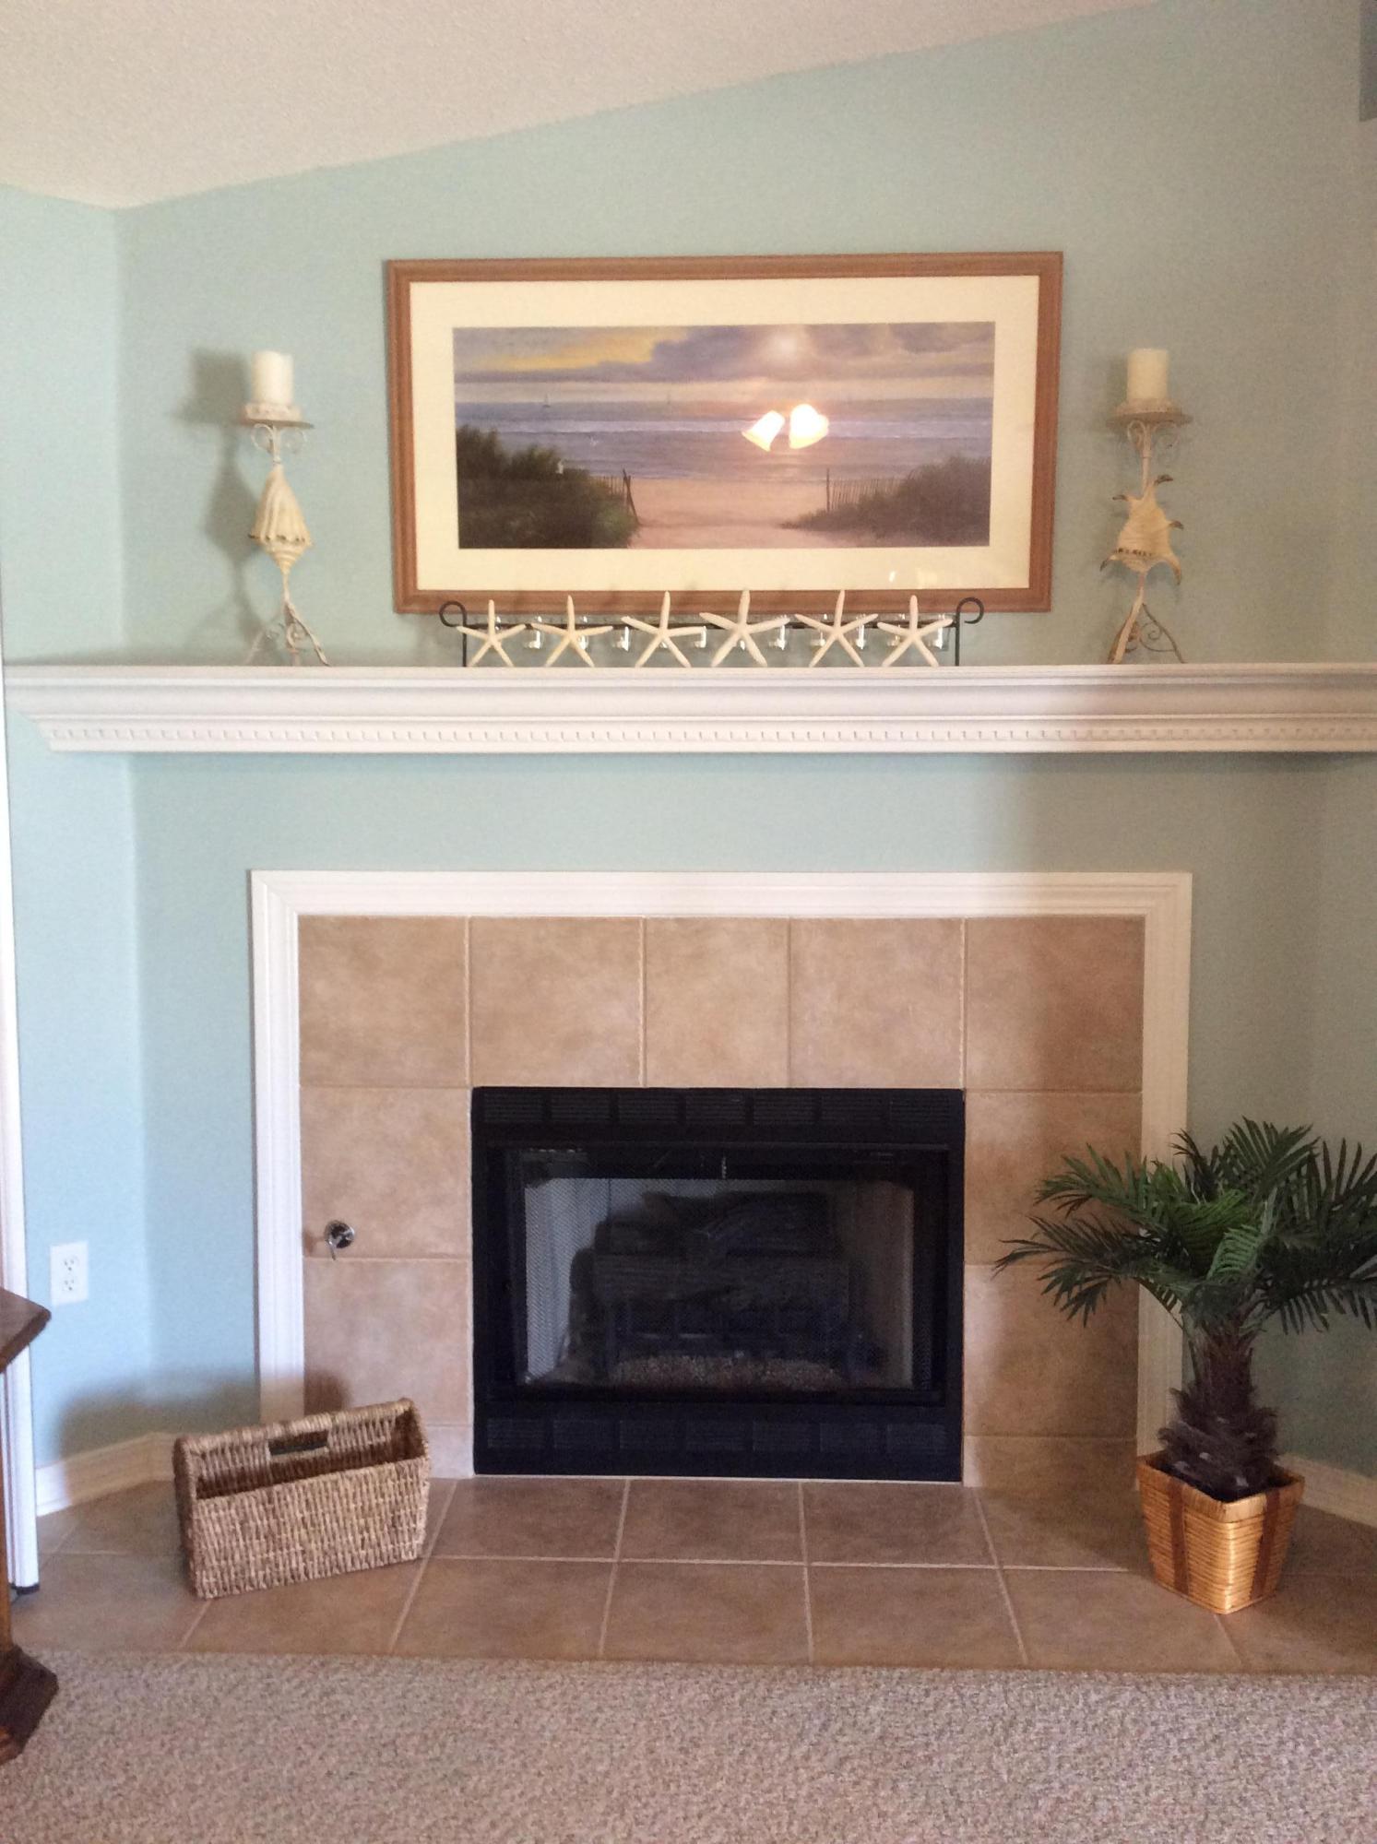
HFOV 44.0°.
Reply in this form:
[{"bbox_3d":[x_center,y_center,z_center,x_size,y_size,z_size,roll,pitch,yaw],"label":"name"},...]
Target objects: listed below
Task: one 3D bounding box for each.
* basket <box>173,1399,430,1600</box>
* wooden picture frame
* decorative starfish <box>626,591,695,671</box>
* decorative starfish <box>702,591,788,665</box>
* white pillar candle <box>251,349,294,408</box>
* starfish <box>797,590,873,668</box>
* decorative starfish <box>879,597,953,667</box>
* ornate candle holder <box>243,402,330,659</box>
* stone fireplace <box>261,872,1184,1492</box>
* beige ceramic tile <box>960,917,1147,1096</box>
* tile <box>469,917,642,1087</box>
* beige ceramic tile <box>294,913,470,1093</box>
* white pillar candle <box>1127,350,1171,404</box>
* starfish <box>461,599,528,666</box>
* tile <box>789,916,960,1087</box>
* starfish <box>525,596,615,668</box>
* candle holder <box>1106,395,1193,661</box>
[{"bbox_3d":[-0.675,1.014,3.001,0.418,0.245,0.136,-2,5,-24],"label":"basket"},{"bbox_3d":[0.061,-0.883,3.112,1.212,0.627,0.030,0,9,2],"label":"wooden picture frame"},{"bbox_3d":[-0.045,-0.524,3.067,0.147,0.146,0.024,0,-4,2],"label":"decorative starfish"},{"bbox_3d":[0.103,-0.529,3.078,0.164,0.144,0.022,0,4,2],"label":"decorative starfish"},{"bbox_3d":[-0.745,-0.975,3.051,0.076,0.096,0.076,0,4,2],"label":"white pillar candle"},{"bbox_3d":[0.268,-0.528,3.071,0.151,0.142,0.022,0,4,2],"label":"starfish"},{"bbox_3d":[0.409,-0.522,3.066,0.137,0.131,0.022,0,4,2],"label":"decorative starfish"},{"bbox_3d":[-0.727,-0.691,3.073,0.150,0.469,0.146,0,4,2],"label":"ornate candle holder"},{"bbox_3d":[0.057,0.550,3.332,1.640,1.120,0.050,0,4,2],"label":"stone fireplace"},{"bbox_3d":[0.690,0.155,3.207,0.332,0.330,0.010,0,4,2],"label":"beige ceramic tile"},{"bbox_3d":[-0.252,0.153,3.241,0.327,0.324,0.010,0,4,2],"label":"tile"},{"bbox_3d":[-0.583,0.153,3.253,0.321,0.327,0.010,0,4,2],"label":"beige ceramic tile"},{"bbox_3d":[0.808,-0.963,2.996,0.074,0.089,0.074,0,4,2],"label":"white pillar candle"},{"bbox_3d":[-0.359,-0.522,3.097,0.125,0.127,0.022,0,4,2],"label":"starfish"},{"bbox_3d":[0.363,0.158,3.292,0.333,0.333,0.012,0,4,2],"label":"tile"},{"bbox_3d":[-0.210,-0.525,3.091,0.149,0.134,0.022,0,4,2],"label":"starfish"},{"bbox_3d":[0.815,-0.686,3.018,0.149,0.470,0.145,0,4,2],"label":"candle holder"}]

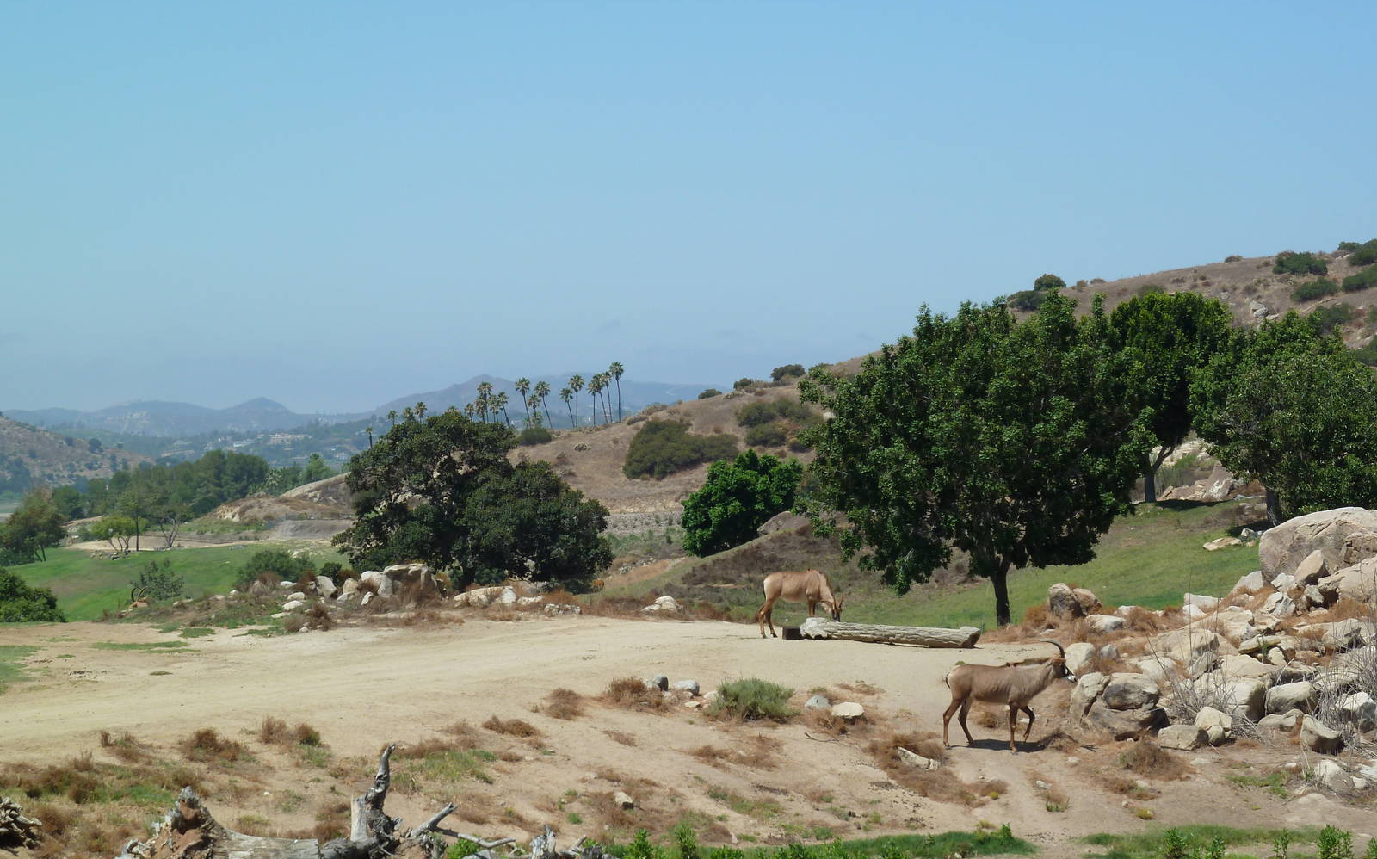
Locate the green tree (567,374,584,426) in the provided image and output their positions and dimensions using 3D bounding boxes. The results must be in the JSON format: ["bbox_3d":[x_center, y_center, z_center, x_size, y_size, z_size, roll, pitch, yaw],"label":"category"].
[{"bbox_3d":[-16.604,-3.912,490.000,2.500,8.600,2.500,0,0,0],"label":"green tree"}]

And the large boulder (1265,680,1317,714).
[{"bbox_3d":[10.008,4.437,54.800,0.860,0.580,0.700,0,0,0],"label":"large boulder"}]

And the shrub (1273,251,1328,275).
[{"bbox_3d":[63.035,-17.060,340.000,5.600,2.500,4.600,0,0,0],"label":"shrub"}]

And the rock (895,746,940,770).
[{"bbox_3d":[3.352,4.816,48.300,0.645,0.330,0.400,0,0,0],"label":"rock"}]

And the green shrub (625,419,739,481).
[{"bbox_3d":[-0.709,1.890,290.000,10.016,5.197,7.500,0,0,0],"label":"green shrub"}]

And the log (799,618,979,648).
[{"bbox_3d":[3.919,3.993,64.500,3.850,0.480,0.500,0,0,25],"label":"log"}]

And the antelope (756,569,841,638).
[{"bbox_3d":[2.333,3.694,70.200,1.750,1.470,0.500,0,0,-12],"label":"antelope"}]

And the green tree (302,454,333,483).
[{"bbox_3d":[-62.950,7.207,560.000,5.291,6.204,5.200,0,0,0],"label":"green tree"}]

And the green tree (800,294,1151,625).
[{"bbox_3d":[6.686,0.715,77.000,8.179,7.778,7.770,0,0,0],"label":"green tree"}]

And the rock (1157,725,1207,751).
[{"bbox_3d":[7.523,4.695,50.300,0.770,0.393,0.580,0,0,0],"label":"rock"}]

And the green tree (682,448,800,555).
[{"bbox_3d":[1.810,2.616,110.000,4.086,3.835,4.000,0,0,0],"label":"green tree"}]

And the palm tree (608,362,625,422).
[{"bbox_3d":[-14.956,-7.644,680.000,3.400,12.600,3.400,0,0,0],"label":"palm tree"}]

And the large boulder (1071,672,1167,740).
[{"bbox_3d":[6.673,4.287,51.200,1.485,1.051,1.200,0,0,0],"label":"large boulder"}]

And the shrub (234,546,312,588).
[{"bbox_3d":[-11.334,3.783,90.000,2.050,1.200,1.800,0,0,0],"label":"shrub"}]

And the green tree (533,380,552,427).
[{"bbox_3d":[-26.490,-4.389,600.000,3.519,8.621,3.519,0,0,0],"label":"green tree"}]

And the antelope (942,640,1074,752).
[{"bbox_3d":[5.089,4.242,52.500,2.120,1.796,0.500,0,0,17],"label":"antelope"}]

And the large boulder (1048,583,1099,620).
[{"bbox_3d":[7.417,3.310,63.500,1.035,0.683,0.800,0,0,0],"label":"large boulder"}]

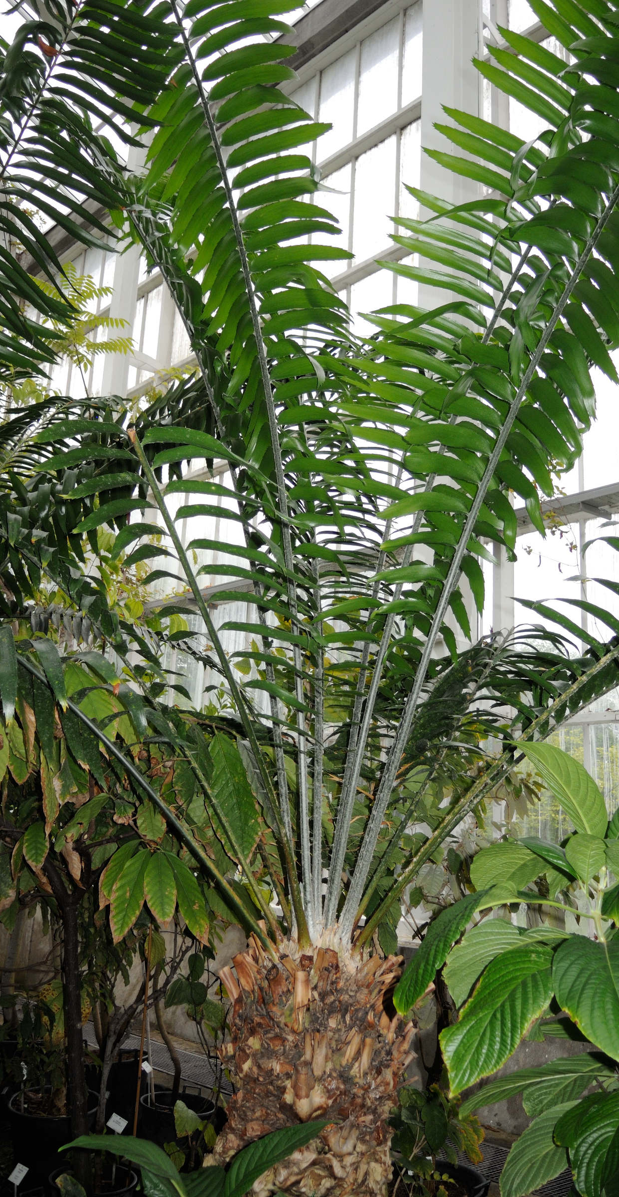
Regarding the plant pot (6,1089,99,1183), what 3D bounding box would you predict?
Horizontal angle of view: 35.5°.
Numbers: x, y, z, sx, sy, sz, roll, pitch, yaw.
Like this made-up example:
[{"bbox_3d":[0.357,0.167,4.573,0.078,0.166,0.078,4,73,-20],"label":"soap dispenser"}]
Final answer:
[{"bbox_3d":[-1.087,2.284,4.084,0.392,0.300,0.392,3,-14,0],"label":"plant pot"}]

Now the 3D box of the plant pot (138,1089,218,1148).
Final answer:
[{"bbox_3d":[-0.581,2.336,4.220,0.335,0.290,0.335,3,-14,0],"label":"plant pot"}]

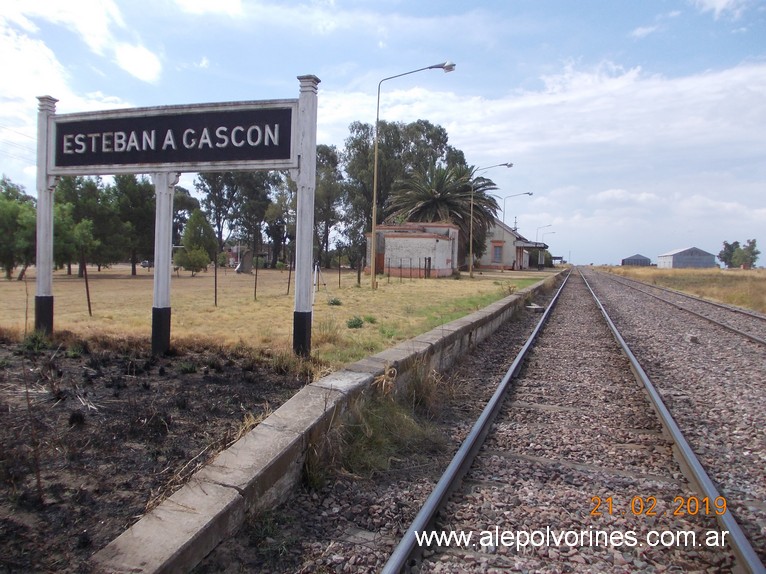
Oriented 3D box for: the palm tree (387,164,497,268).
[{"bbox_3d":[5.776,-6.487,58.746,10.600,10.203,10.600,2,3,17],"label":"palm tree"}]

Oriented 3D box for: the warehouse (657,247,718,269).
[{"bbox_3d":[85.326,-7.281,175.426,10.027,7.038,30.000,2,3,17],"label":"warehouse"}]

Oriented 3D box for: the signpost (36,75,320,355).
[{"bbox_3d":[-2.790,-0.851,7.982,4.136,3.376,0.218,2,3,18],"label":"signpost"}]

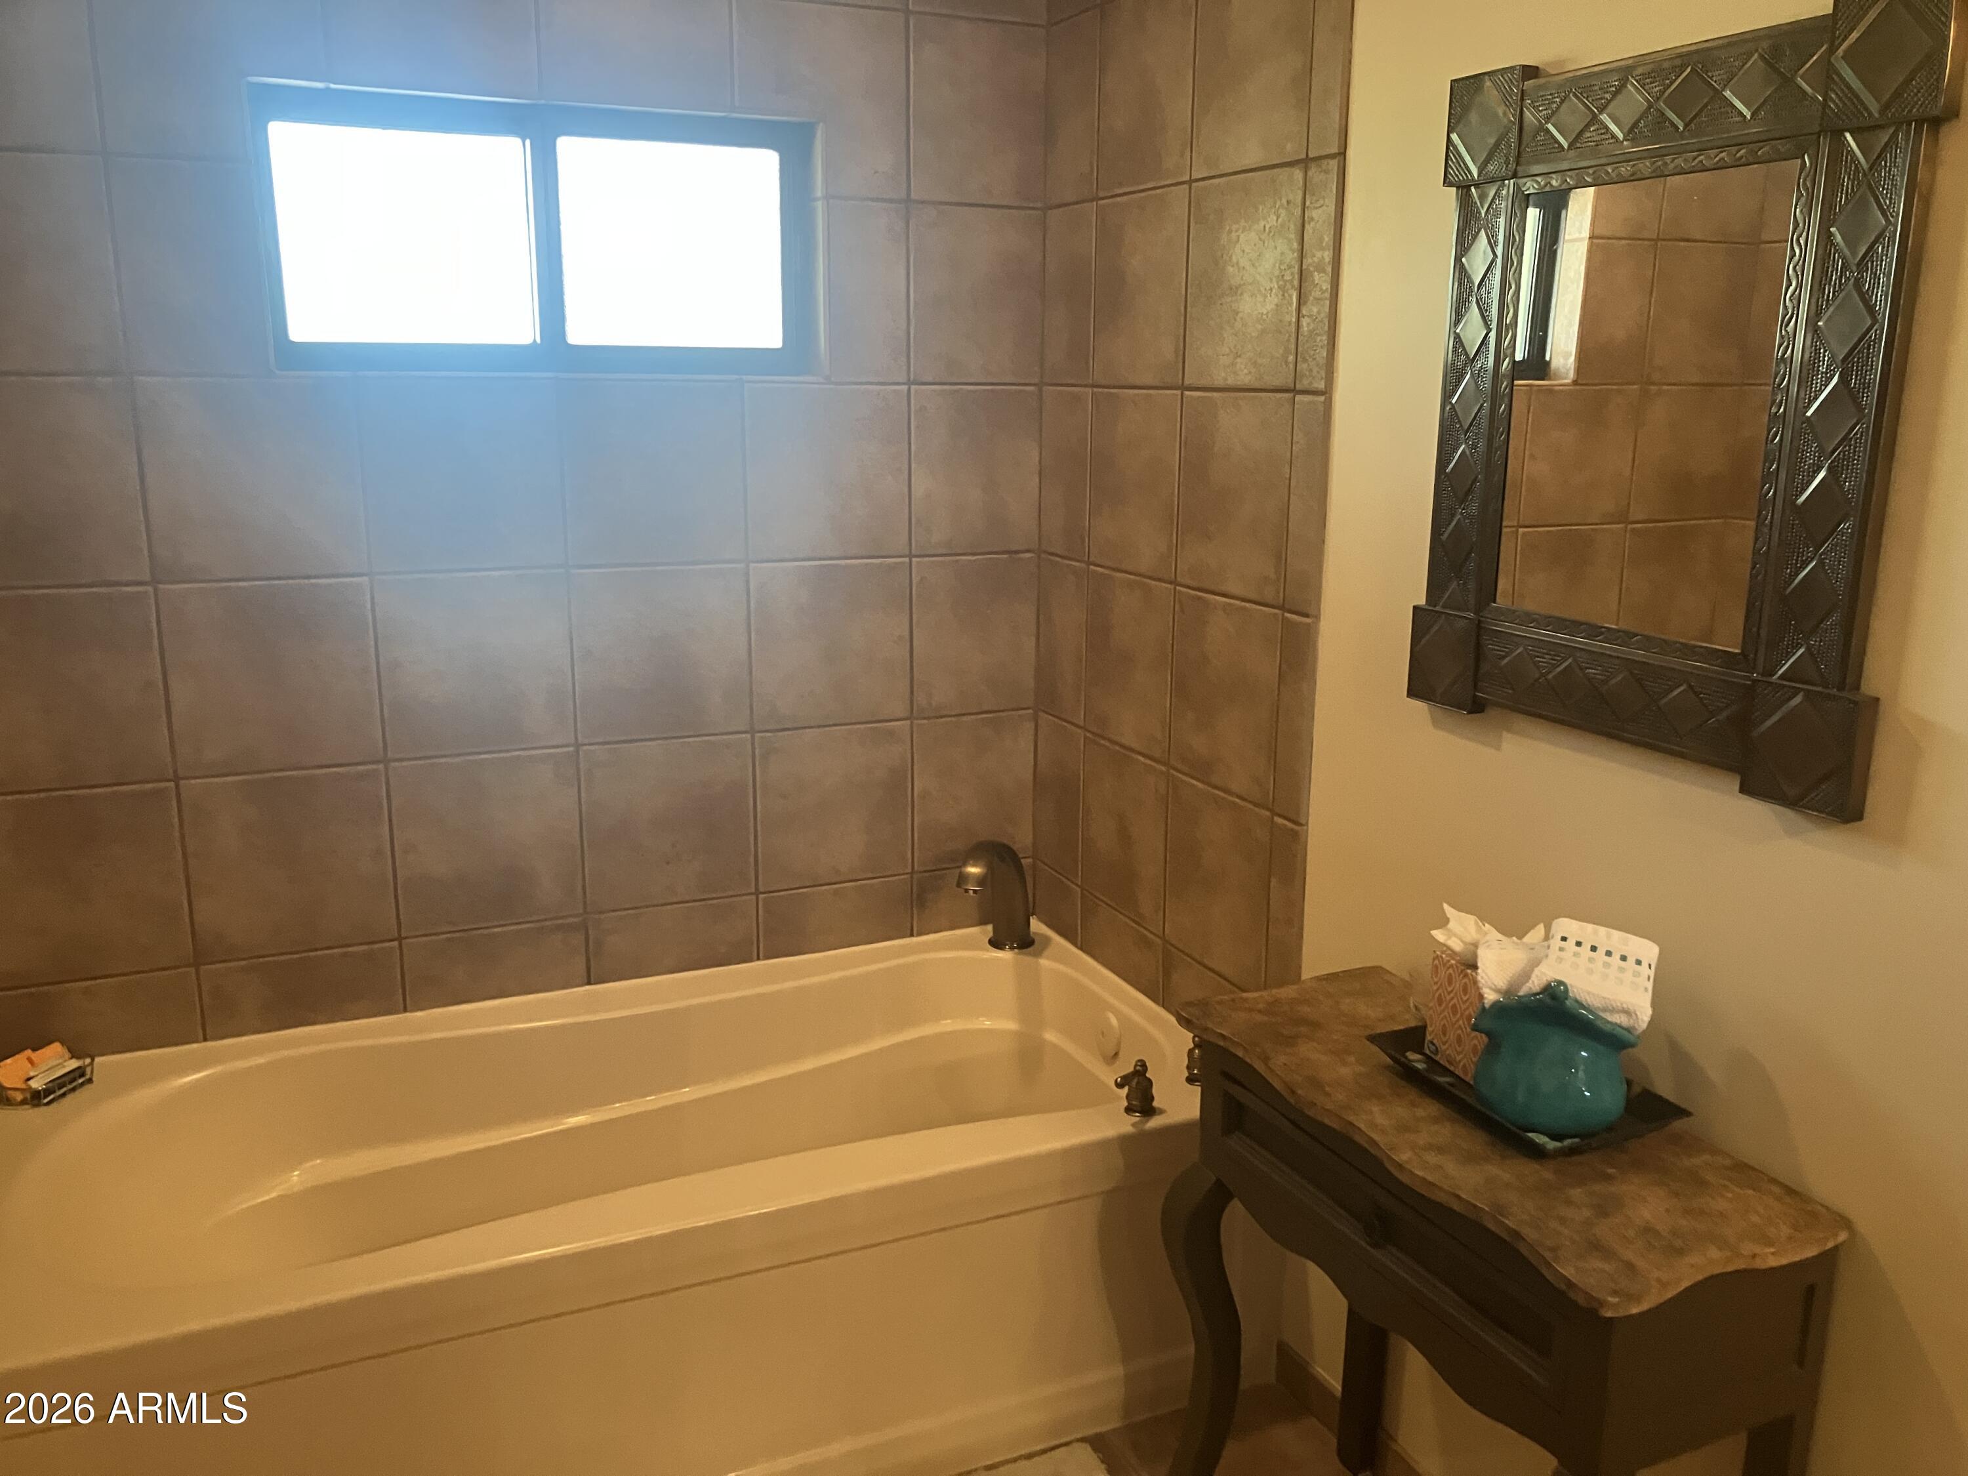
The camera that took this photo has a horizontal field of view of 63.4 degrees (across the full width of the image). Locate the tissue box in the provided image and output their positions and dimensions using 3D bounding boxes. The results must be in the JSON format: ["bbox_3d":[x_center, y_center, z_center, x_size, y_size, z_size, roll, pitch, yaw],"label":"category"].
[{"bbox_3d":[0.600,0.321,1.855,0.112,0.128,0.112,-5,14,-24],"label":"tissue box"}]

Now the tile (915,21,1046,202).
[{"bbox_3d":[-0.008,-1.107,2.825,0.263,0.305,0.010,-5,14,-24],"label":"tile"}]

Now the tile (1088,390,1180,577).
[{"bbox_3d":[0.261,-0.445,2.747,0.010,0.310,0.310,-5,14,-23],"label":"tile"}]

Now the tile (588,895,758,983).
[{"bbox_3d":[-0.579,0.373,2.964,0.310,0.123,0.010,-5,14,-23],"label":"tile"}]

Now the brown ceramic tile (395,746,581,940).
[{"bbox_3d":[-0.866,0.183,2.788,0.310,0.310,0.010,-5,14,-23],"label":"brown ceramic tile"}]

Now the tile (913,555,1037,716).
[{"bbox_3d":[-0.016,-0.199,3.035,0.256,0.304,0.010,-5,14,-23],"label":"tile"}]

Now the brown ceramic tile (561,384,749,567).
[{"bbox_3d":[-0.562,-0.451,2.727,0.305,0.305,0.010,-5,14,-24],"label":"brown ceramic tile"}]

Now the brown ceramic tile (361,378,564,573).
[{"bbox_3d":[-0.859,-0.432,2.644,0.310,0.310,0.010,-5,14,-23],"label":"brown ceramic tile"}]

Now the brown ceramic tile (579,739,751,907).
[{"bbox_3d":[-0.568,0.154,2.868,0.305,0.305,0.010,-5,14,-24],"label":"brown ceramic tile"}]

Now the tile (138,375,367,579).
[{"bbox_3d":[-1.135,-0.399,2.486,0.307,0.305,0.010,-5,14,-24],"label":"tile"}]

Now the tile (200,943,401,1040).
[{"bbox_3d":[-1.139,0.421,2.670,0.305,0.123,0.010,-5,14,-24],"label":"tile"}]

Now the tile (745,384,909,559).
[{"bbox_3d":[-0.281,-0.485,2.895,0.310,0.310,0.010,-5,14,-23],"label":"tile"}]

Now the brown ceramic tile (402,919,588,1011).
[{"bbox_3d":[-0.855,0.395,2.794,0.305,0.123,0.010,-5,14,-24],"label":"brown ceramic tile"}]

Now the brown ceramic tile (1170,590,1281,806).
[{"bbox_3d":[0.379,-0.068,2.491,0.010,0.304,0.306,-5,14,-23],"label":"brown ceramic tile"}]

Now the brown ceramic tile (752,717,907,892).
[{"bbox_3d":[-0.283,0.127,3.003,0.307,0.305,0.010,-5,14,-24],"label":"brown ceramic tile"}]

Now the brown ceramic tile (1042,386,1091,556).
[{"bbox_3d":[0.153,-0.490,2.925,0.010,0.304,0.191,-5,14,-23],"label":"brown ceramic tile"}]

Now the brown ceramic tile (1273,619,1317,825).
[{"bbox_3d":[0.466,-0.028,2.361,0.010,0.310,0.075,-5,14,-23],"label":"brown ceramic tile"}]

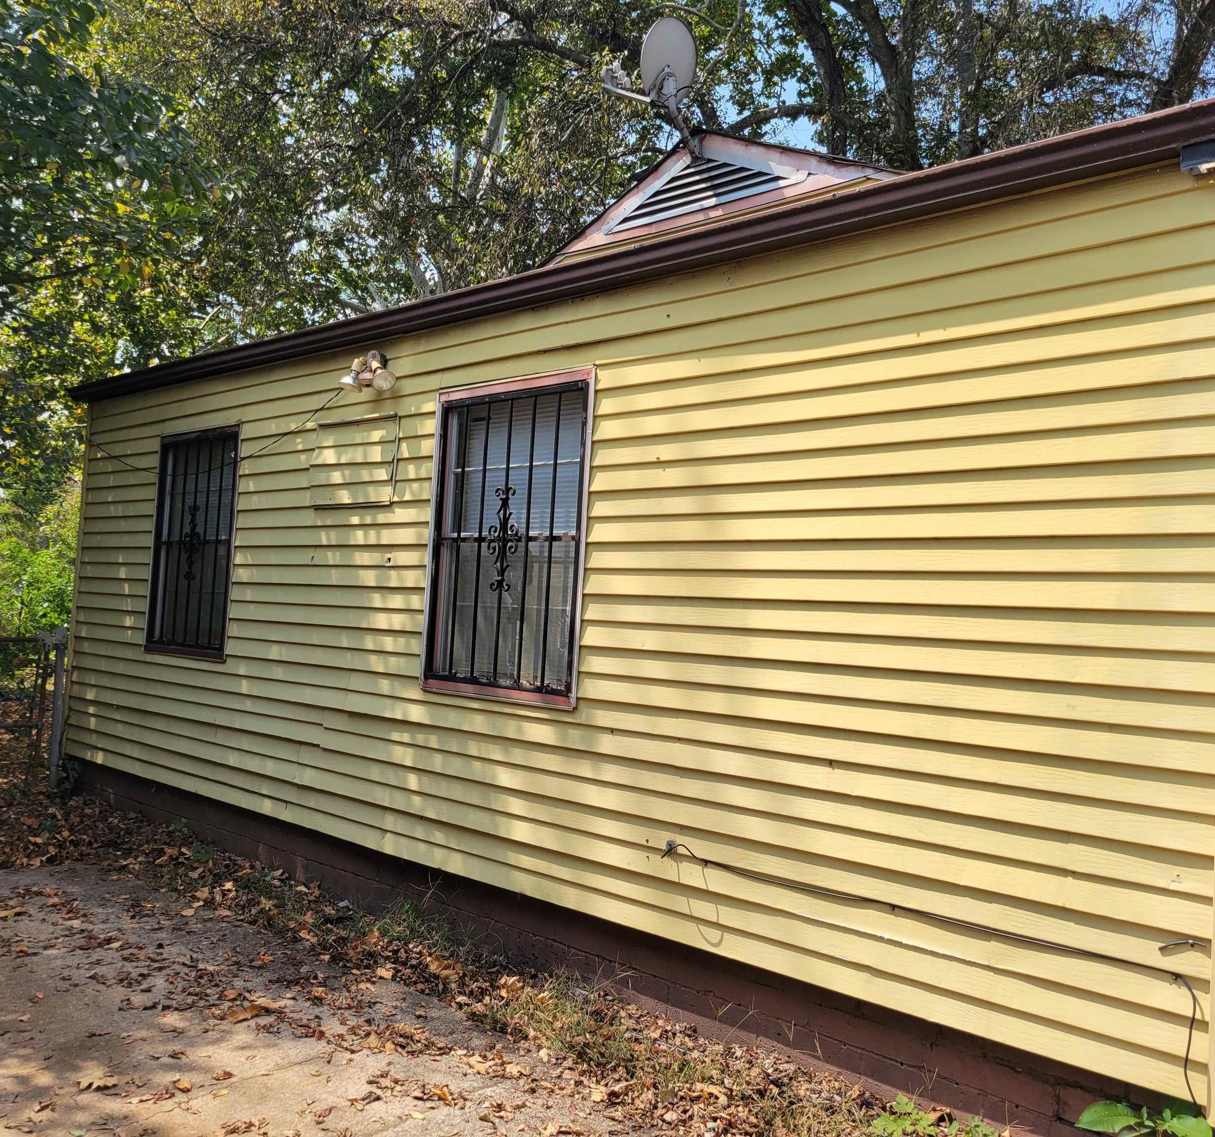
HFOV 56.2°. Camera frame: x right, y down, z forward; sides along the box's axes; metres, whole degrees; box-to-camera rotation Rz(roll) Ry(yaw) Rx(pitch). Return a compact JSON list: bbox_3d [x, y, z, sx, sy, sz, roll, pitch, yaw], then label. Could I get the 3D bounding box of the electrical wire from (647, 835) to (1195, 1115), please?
[{"bbox_3d":[0.829,1.148,3.437,1.790,0.385,0.060,1,-4,44],"label":"electrical wire"}]

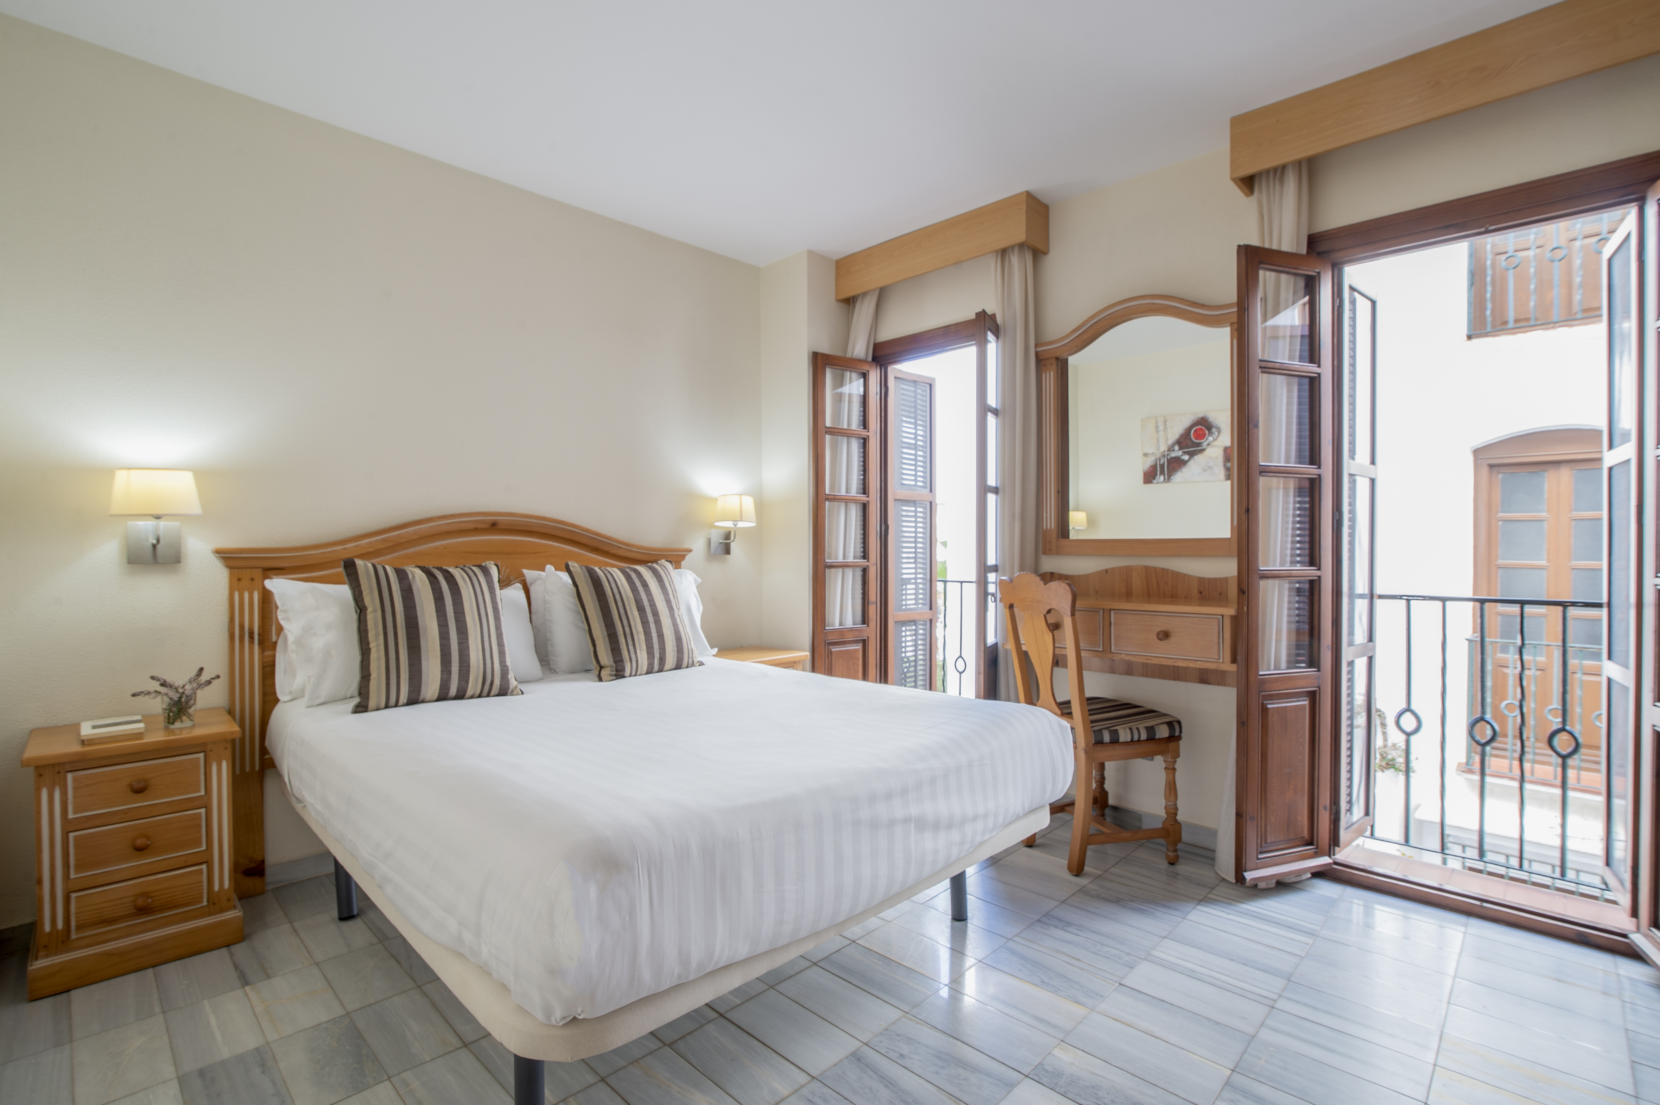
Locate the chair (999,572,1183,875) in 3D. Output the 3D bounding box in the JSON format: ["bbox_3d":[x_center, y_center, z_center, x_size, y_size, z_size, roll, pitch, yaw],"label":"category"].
[{"bbox_3d":[0.967,0.584,2.731,0.523,1.005,0.481,0,1,-21],"label":"chair"}]

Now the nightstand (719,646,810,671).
[{"bbox_3d":[-0.383,0.783,3.564,0.425,0.592,0.335,0,1,-44],"label":"nightstand"}]

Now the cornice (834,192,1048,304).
[{"bbox_3d":[0.481,-1.365,3.427,1.055,0.205,0.195,0,1,44],"label":"cornice"}]

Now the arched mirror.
[{"bbox_3d":[1.194,-0.488,2.852,0.840,1.020,0.050,0,1,44],"label":"arched mirror"}]

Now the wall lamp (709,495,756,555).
[{"bbox_3d":[-0.463,-0.121,3.548,0.200,0.280,0.235,0,1,-44],"label":"wall lamp"}]

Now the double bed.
[{"bbox_3d":[-0.610,0.473,2.235,1.790,1.235,1.930,0,1,-44],"label":"double bed"}]

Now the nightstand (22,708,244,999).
[{"bbox_3d":[-1.925,0.796,2.055,0.425,0.592,0.335,0,1,-44],"label":"nightstand"}]

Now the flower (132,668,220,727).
[{"bbox_3d":[-1.886,0.421,2.131,0.190,0.160,0.150,0,1,-44],"label":"flower"}]

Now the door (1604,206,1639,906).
[{"bbox_3d":[2.345,0.028,2.179,0.040,1.960,0.345,0,1,36],"label":"door"}]

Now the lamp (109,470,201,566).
[{"bbox_3d":[-1.929,-0.103,2.113,0.200,0.280,0.235,0,1,-44],"label":"lamp"}]

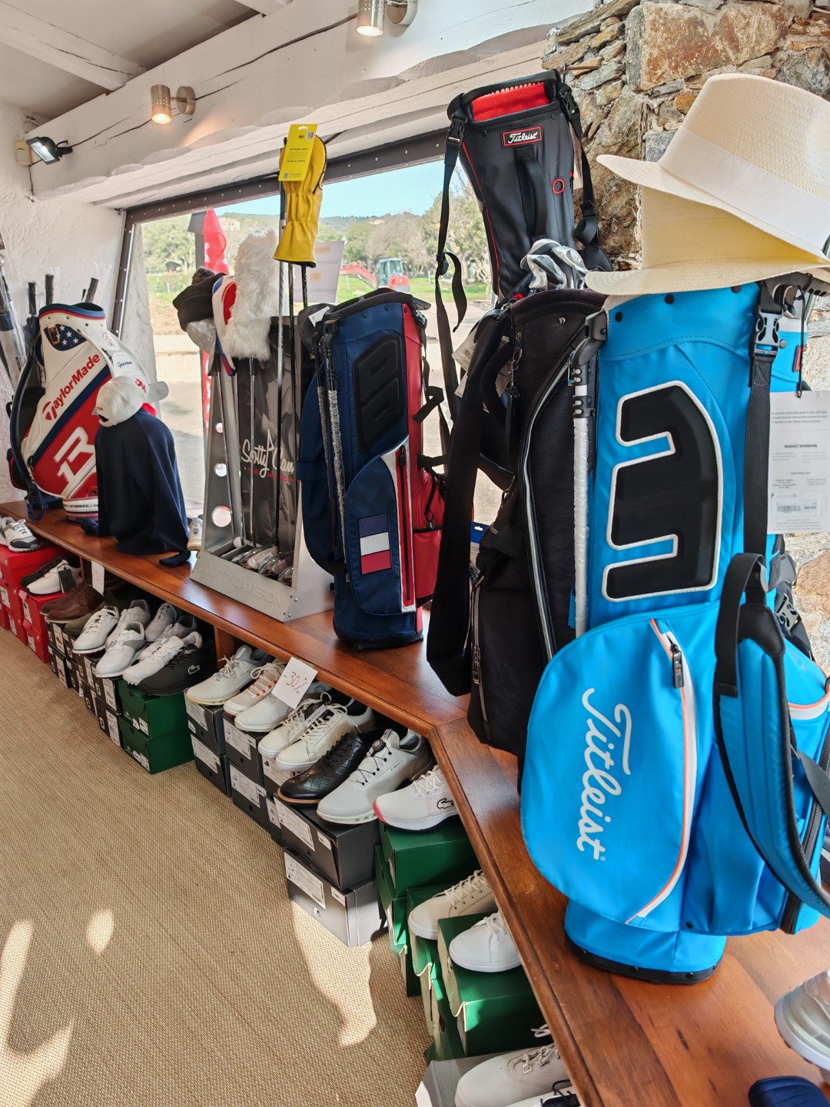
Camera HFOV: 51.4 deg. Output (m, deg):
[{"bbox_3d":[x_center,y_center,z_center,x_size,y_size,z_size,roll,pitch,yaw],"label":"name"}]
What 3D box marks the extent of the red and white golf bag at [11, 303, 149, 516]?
[{"bbox_3d":[-1.431,-0.617,3.714,0.460,0.890,0.370,7,18,27],"label":"red and white golf bag"}]

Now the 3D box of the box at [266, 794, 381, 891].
[{"bbox_3d":[-0.103,0.609,2.014,0.330,0.135,0.230,-14,19,-37],"label":"box"}]

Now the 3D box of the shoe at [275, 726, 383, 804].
[{"bbox_3d":[-0.183,0.482,2.021,0.300,0.115,0.110,-15,20,-40],"label":"shoe"}]

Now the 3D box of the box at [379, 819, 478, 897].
[{"bbox_3d":[0.093,0.566,1.754,0.310,0.106,0.199,-5,16,-12],"label":"box"}]

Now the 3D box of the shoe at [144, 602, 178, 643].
[{"bbox_3d":[-0.898,0.222,3.079,0.106,0.110,0.280,-1,16,3],"label":"shoe"}]

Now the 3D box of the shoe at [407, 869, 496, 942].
[{"bbox_3d":[0.131,0.629,1.626,0.295,0.105,0.105,-6,16,-17],"label":"shoe"}]

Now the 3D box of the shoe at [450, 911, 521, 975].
[{"bbox_3d":[0.197,0.631,1.504,0.285,0.110,0.105,-5,16,-12],"label":"shoe"}]

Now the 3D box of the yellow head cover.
[{"bbox_3d":[-0.306,-0.951,2.325,0.122,0.330,0.100,1,16,8],"label":"yellow head cover"}]

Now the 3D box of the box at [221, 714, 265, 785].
[{"bbox_3d":[-0.354,0.505,2.492,0.330,0.126,0.196,-14,20,-38],"label":"box"}]

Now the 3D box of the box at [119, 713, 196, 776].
[{"bbox_3d":[-0.748,0.563,2.797,0.330,0.121,0.205,-16,21,-38],"label":"box"}]

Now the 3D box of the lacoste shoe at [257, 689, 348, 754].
[{"bbox_3d":[-0.277,0.415,2.278,0.295,0.110,0.109,-16,21,-38],"label":"lacoste shoe"}]

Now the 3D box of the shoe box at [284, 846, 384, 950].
[{"bbox_3d":[-0.098,0.740,2.039,0.330,0.130,0.230,-15,20,-40],"label":"shoe box"}]

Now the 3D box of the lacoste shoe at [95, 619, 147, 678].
[{"bbox_3d":[-0.959,0.308,2.828,0.105,0.115,0.270,3,16,16],"label":"lacoste shoe"}]

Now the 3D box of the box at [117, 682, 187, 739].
[{"bbox_3d":[-0.704,0.426,2.648,0.325,0.117,0.209,-15,20,-38],"label":"box"}]

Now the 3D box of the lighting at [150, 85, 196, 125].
[{"bbox_3d":[-0.700,-1.306,2.500,0.115,0.105,0.085,-14,19,-38],"label":"lighting"}]

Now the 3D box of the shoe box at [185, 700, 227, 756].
[{"bbox_3d":[-0.498,0.450,2.621,0.340,0.135,0.218,-16,21,-38],"label":"shoe box"}]

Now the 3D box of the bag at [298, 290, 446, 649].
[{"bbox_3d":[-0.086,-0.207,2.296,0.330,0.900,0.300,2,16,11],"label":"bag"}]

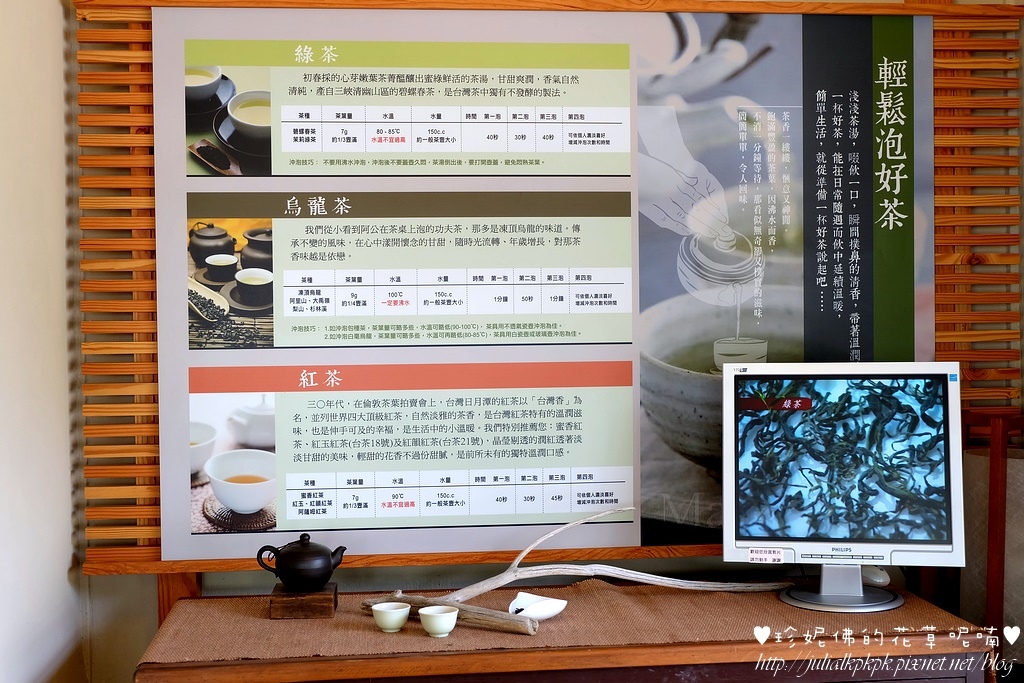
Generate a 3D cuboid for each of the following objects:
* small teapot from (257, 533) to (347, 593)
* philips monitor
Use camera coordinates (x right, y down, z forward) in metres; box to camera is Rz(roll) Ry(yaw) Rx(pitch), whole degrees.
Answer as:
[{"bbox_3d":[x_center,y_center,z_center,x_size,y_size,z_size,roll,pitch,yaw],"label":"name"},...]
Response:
[{"bbox_3d":[-0.353,0.370,2.110,0.150,0.093,0.095,-1,1,-2],"label":"small teapot"},{"bbox_3d":[0.556,0.239,2.115,0.390,0.400,0.205,0,1,10],"label":"philips monitor"}]

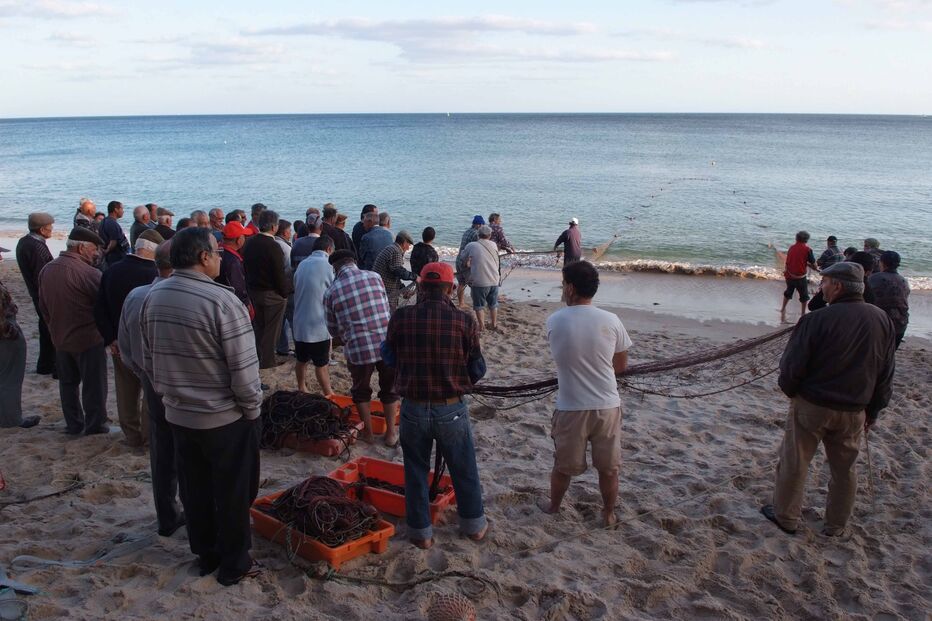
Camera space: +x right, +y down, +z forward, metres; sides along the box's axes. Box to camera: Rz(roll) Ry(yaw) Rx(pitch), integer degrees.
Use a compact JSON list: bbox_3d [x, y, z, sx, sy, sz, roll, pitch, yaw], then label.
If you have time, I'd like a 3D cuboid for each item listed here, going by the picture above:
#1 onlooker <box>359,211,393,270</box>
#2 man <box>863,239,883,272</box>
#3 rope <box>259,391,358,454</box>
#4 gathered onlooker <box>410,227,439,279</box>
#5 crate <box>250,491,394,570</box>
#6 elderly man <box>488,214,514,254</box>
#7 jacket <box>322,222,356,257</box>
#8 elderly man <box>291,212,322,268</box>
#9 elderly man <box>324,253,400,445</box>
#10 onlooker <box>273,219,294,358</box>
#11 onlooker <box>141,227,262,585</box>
[{"bbox_3d":[-1.195,-0.468,9.134,0.540,1.750,0.340,7,18,24],"label":"onlooker"},{"bbox_3d":[6.345,-0.289,10.530,0.540,1.690,0.350,1,16,2],"label":"man"},{"bbox_3d":[-1.333,0.886,5.411,0.750,0.420,0.520,5,17,16],"label":"rope"},{"bbox_3d":[-0.549,-0.340,9.123,0.470,1.580,0.340,5,17,17],"label":"gathered onlooker"},{"bbox_3d":[-0.850,1.260,3.885,0.799,0.140,0.398,7,5,39],"label":"crate"},{"bbox_3d":[0.604,-0.912,12.232,0.620,1.720,0.520,-4,17,-14],"label":"elderly man"},{"bbox_3d":[-1.886,-0.990,10.126,0.540,0.700,0.340,8,18,24],"label":"jacket"},{"bbox_3d":[-2.032,-0.424,8.735,0.520,1.670,0.360,5,17,17],"label":"elderly man"},{"bbox_3d":[-0.823,0.281,5.340,0.560,1.560,0.560,-8,18,-24],"label":"elderly man"},{"bbox_3d":[-2.266,-0.276,8.355,0.500,1.700,0.340,11,19,33],"label":"onlooker"},{"bbox_3d":[-1.220,0.475,3.126,0.530,1.730,0.370,9,18,29],"label":"onlooker"}]

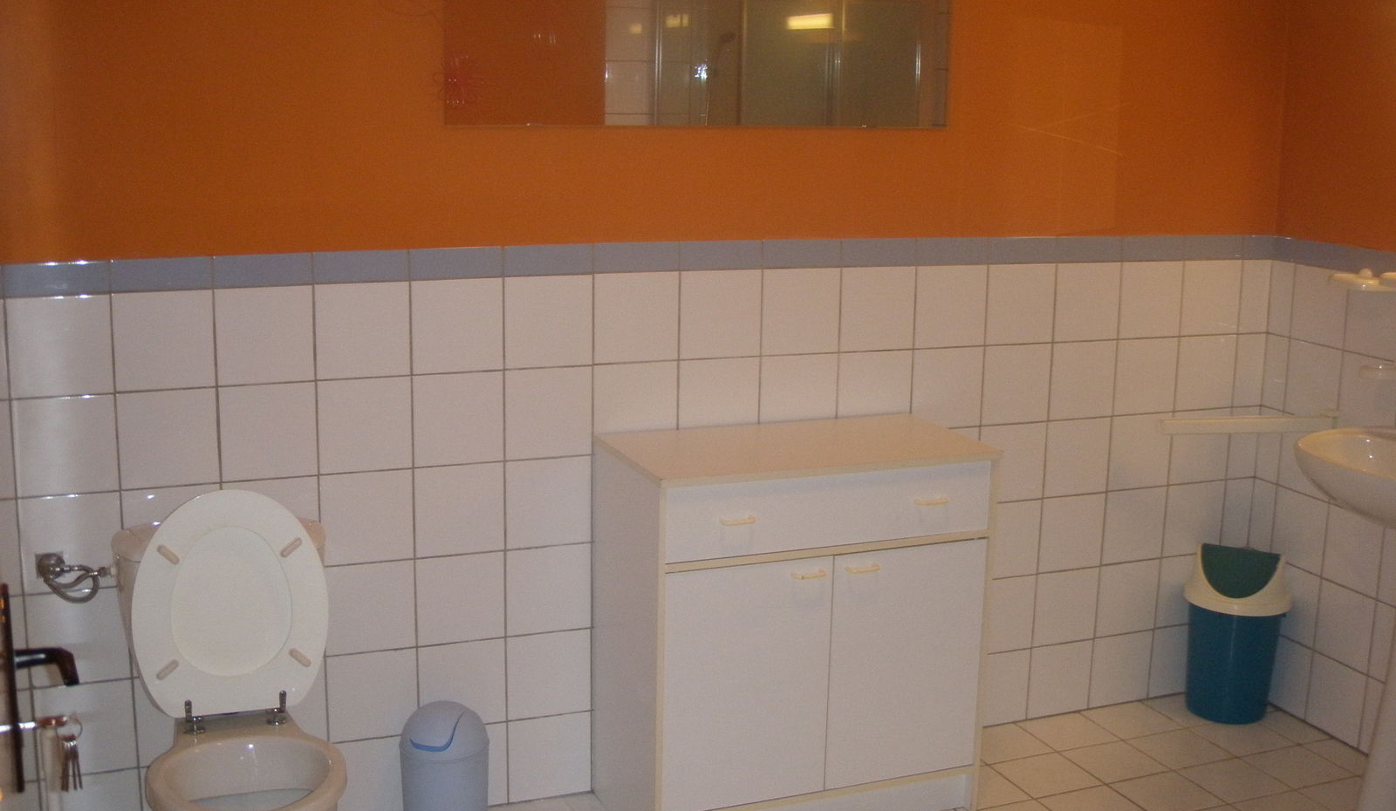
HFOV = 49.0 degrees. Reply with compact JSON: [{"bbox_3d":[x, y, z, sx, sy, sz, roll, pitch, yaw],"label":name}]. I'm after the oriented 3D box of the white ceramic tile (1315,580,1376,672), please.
[{"bbox_3d":[1.641,0.555,3.874,0.010,0.199,0.199,-4,12,-22],"label":"white ceramic tile"}]

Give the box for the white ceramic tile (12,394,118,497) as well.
[{"bbox_3d":[-1.232,0.075,2.989,0.199,0.199,0.010,-4,12,-22],"label":"white ceramic tile"}]

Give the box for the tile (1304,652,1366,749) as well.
[{"bbox_3d":[1.634,0.748,3.917,0.010,0.198,0.198,-4,13,-22],"label":"tile"}]

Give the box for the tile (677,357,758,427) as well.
[{"bbox_3d":[0.047,-0.005,3.490,0.199,0.199,0.010,-4,12,-22],"label":"tile"}]

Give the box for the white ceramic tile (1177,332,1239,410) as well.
[{"bbox_3d":[1.330,-0.086,4.019,0.198,0.198,0.010,-4,12,-22],"label":"white ceramic tile"}]

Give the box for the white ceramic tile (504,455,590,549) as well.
[{"bbox_3d":[-0.330,0.216,3.384,0.198,0.198,0.010,-4,13,-22],"label":"white ceramic tile"}]

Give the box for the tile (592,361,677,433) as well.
[{"bbox_3d":[-0.140,0.007,3.417,0.198,0.198,0.010,-4,13,-22],"label":"tile"}]

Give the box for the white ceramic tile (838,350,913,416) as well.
[{"bbox_3d":[0.419,-0.029,3.641,0.198,0.198,0.010,-4,12,-22],"label":"white ceramic tile"}]

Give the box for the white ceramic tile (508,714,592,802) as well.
[{"bbox_3d":[-0.336,0.800,3.499,0.199,0.199,0.010,-4,12,-22],"label":"white ceramic tile"}]

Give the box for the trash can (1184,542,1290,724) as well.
[{"bbox_3d":[1.414,0.589,4.043,0.272,0.460,0.272,7,13,29],"label":"trash can"}]

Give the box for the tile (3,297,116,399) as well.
[{"bbox_3d":[-1.217,-0.116,2.924,0.200,0.200,0.010,-4,12,-22],"label":"tile"}]

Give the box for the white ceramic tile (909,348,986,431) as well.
[{"bbox_3d":[0.603,-0.040,3.713,0.199,0.199,0.010,-4,12,-22],"label":"white ceramic tile"}]

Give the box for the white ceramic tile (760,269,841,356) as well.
[{"bbox_3d":[0.237,-0.214,3.526,0.198,0.198,0.010,-4,12,-22],"label":"white ceramic tile"}]

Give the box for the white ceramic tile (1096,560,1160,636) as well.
[{"bbox_3d":[1.141,0.510,4.073,0.199,0.199,0.010,-4,12,-22],"label":"white ceramic tile"}]

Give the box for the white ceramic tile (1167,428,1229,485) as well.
[{"bbox_3d":[1.327,0.109,4.051,0.200,0.200,0.010,-4,12,-22],"label":"white ceramic tile"}]

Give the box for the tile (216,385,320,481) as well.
[{"bbox_3d":[-0.872,0.054,3.113,0.200,0.200,0.010,-4,12,-22],"label":"tile"}]

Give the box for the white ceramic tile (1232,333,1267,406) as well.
[{"bbox_3d":[1.464,-0.093,4.068,0.100,0.200,0.010,-4,12,-22],"label":"white ceramic tile"}]

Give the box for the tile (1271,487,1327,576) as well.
[{"bbox_3d":[1.578,0.327,4.010,0.010,0.199,0.199,-4,12,-22],"label":"tile"}]

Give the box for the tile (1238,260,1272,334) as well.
[{"bbox_3d":[1.466,-0.286,4.029,0.100,0.200,0.010,-4,12,-22],"label":"tile"}]

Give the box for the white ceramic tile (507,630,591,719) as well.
[{"bbox_3d":[-0.336,0.607,3.471,0.199,0.199,0.010,-4,12,-22],"label":"white ceramic tile"}]

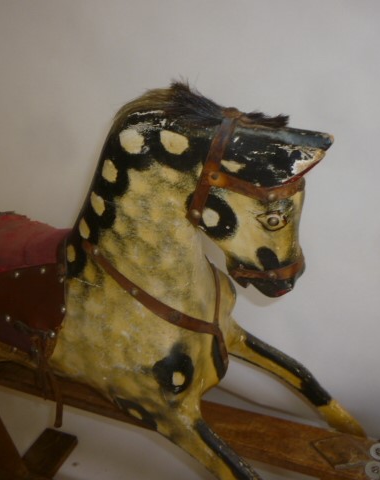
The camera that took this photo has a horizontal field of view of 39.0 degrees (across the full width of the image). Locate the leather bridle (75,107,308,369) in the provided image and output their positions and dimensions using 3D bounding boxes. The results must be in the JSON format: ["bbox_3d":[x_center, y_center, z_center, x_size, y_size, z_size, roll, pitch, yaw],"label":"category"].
[{"bbox_3d":[0.011,0.024,0.869,0.369,0.477,0.239,6,30,27],"label":"leather bridle"}]

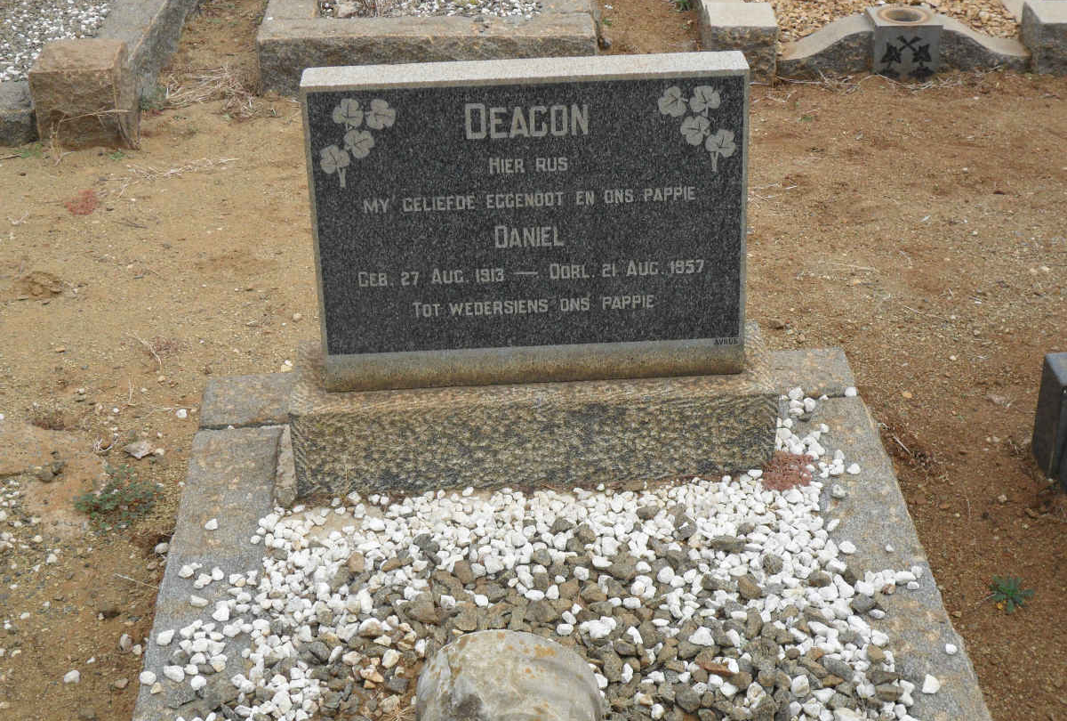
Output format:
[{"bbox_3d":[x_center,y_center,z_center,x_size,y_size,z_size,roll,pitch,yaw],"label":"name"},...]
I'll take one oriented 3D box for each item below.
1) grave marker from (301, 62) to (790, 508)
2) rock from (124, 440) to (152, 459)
[{"bbox_3d":[-0.005,-0.122,2.457,0.751,0.637,0.218,-2,32,-2],"label":"grave marker"},{"bbox_3d":[-0.625,0.140,2.529,0.044,0.017,0.034,-3,32,-2],"label":"rock"}]

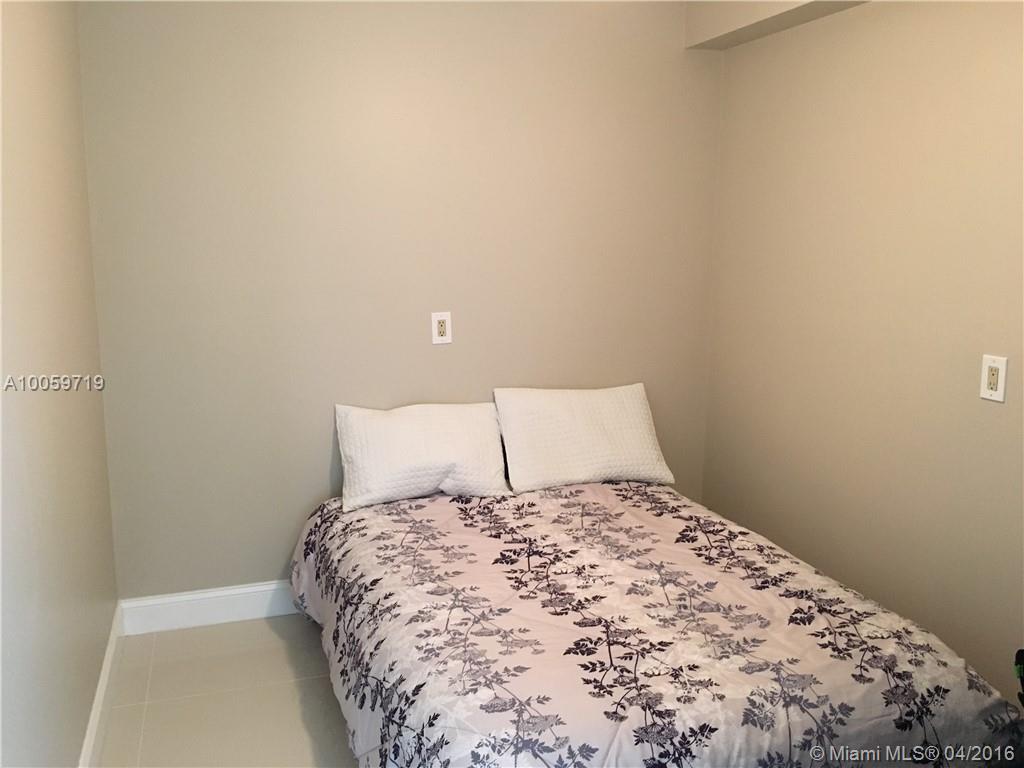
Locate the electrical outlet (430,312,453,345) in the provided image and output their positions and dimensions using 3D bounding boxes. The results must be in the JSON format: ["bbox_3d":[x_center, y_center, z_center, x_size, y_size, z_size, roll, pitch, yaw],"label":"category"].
[{"bbox_3d":[-0.276,-0.220,3.363,0.079,0.123,0.009,-3,11,-19],"label":"electrical outlet"}]

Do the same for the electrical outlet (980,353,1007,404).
[{"bbox_3d":[1.344,-0.018,2.397,0.009,0.123,0.079,-3,11,-19],"label":"electrical outlet"}]

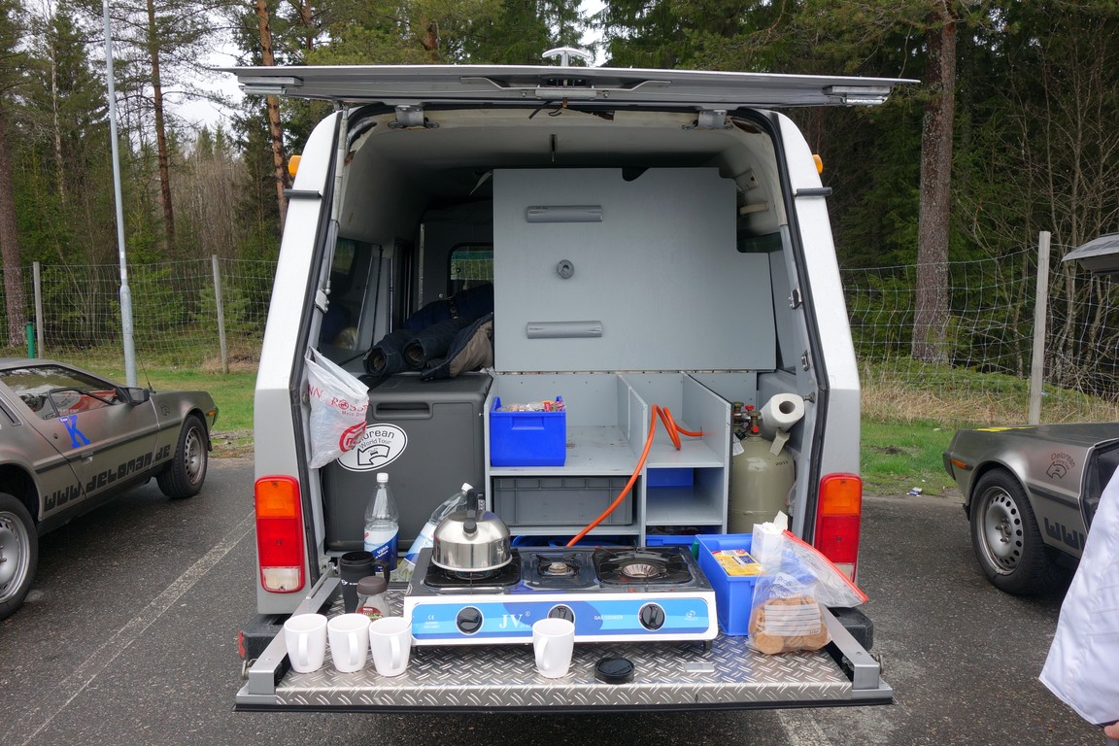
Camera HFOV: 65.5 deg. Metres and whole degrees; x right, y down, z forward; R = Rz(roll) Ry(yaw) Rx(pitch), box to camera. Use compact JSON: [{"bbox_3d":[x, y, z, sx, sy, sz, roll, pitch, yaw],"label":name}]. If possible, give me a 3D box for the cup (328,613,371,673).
[{"bbox_3d":[-0.427,0.559,1.783,0.087,0.096,0.116,-2,6,-20],"label":"cup"}]

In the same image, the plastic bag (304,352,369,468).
[{"bbox_3d":[-0.597,0.096,2.350,0.190,0.330,0.130,-1,6,-10],"label":"plastic bag"}]

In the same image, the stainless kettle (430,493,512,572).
[{"bbox_3d":[-0.208,0.357,2.053,0.190,0.165,0.195,0,6,-5],"label":"stainless kettle"}]

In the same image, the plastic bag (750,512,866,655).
[{"bbox_3d":[0.540,0.470,1.900,0.250,0.260,0.130,0,6,5],"label":"plastic bag"}]

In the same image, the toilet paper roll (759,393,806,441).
[{"bbox_3d":[0.621,0.122,2.440,0.095,0.095,0.096,6,-31,-10],"label":"toilet paper roll"}]

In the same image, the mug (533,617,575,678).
[{"bbox_3d":[-0.019,0.561,1.754,0.087,0.096,0.116,3,6,25],"label":"mug"}]

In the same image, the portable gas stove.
[{"bbox_3d":[-0.002,0.534,2.095,0.700,0.145,0.340,0,7,-3],"label":"portable gas stove"}]

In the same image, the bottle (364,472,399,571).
[{"bbox_3d":[-0.477,0.422,2.339,0.091,0.308,0.091,0,7,-2],"label":"bottle"}]

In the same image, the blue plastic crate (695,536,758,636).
[{"bbox_3d":[0.479,0.526,2.192,0.200,0.146,0.310,0,7,-5],"label":"blue plastic crate"}]

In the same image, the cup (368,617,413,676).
[{"bbox_3d":[-0.353,0.587,1.840,0.090,0.101,0.112,-2,7,-20],"label":"cup"}]

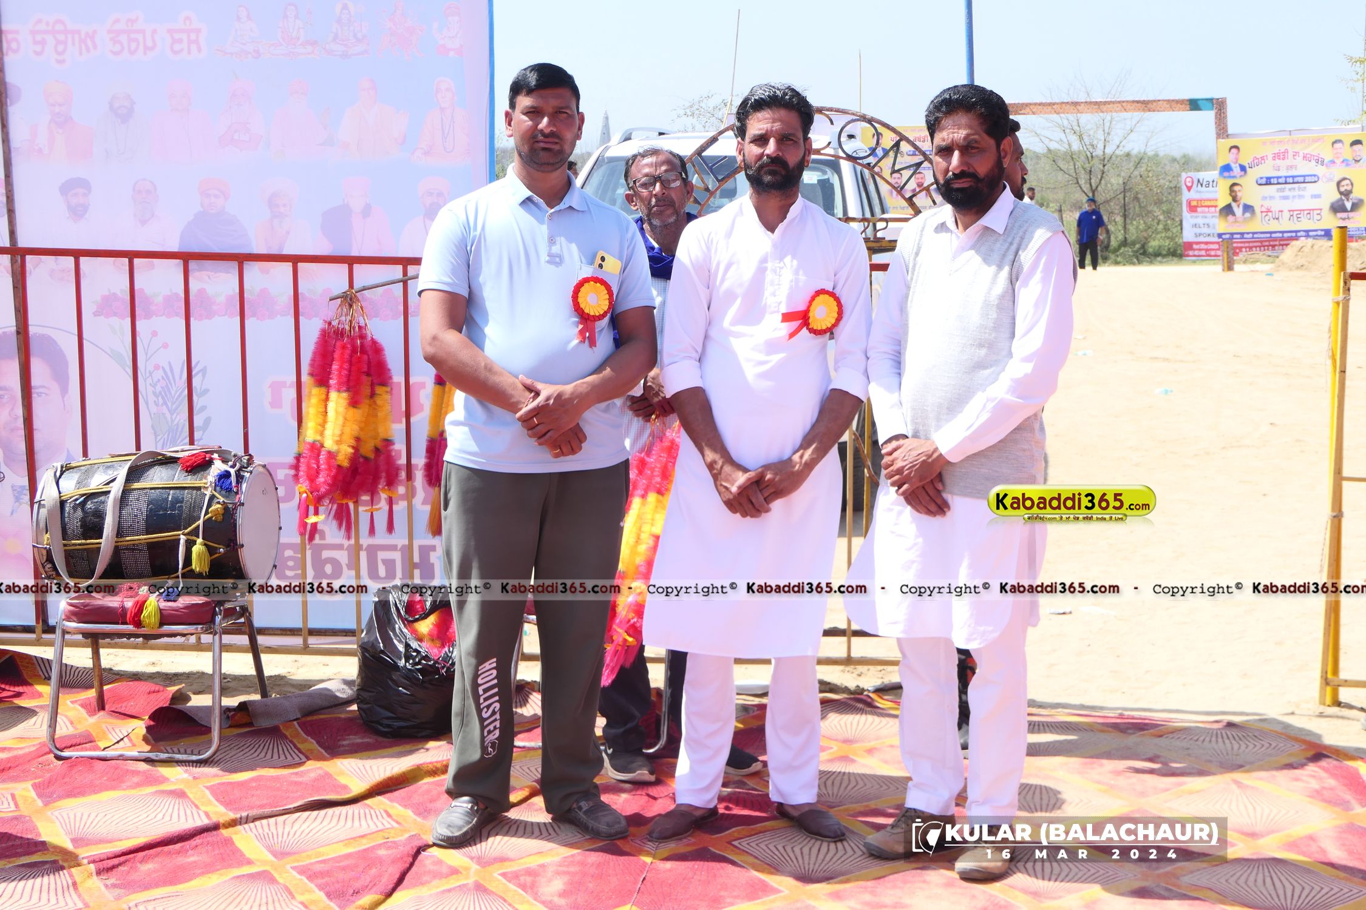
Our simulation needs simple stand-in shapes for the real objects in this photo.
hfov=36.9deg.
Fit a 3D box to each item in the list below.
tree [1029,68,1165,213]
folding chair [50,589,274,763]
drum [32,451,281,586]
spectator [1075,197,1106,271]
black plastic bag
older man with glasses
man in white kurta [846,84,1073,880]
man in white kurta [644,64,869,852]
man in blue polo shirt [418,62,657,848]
[{"bbox_3d":[9.462,-6.563,47.000,3.250,4.400,3.100,1,7,12],"label":"tree"},{"bbox_3d":[-1.447,0.398,5.651,0.465,0.760,0.500,0,7,3],"label":"folding chair"},{"bbox_3d":[-1.437,0.175,5.613,0.575,0.360,0.360,1,7,8],"label":"drum"},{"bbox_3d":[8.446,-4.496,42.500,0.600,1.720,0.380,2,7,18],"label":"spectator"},{"bbox_3d":[-0.756,0.555,5.766,0.360,0.420,0.330,-1,7,-6],"label":"black plastic bag"},{"bbox_3d":[-0.032,0.010,5.315,0.480,1.610,0.320,0,7,-1],"label":"older man with glasses"},{"bbox_3d":[0.613,0.045,4.561,0.500,1.720,0.370,3,7,22],"label":"man in white kurta"},{"bbox_3d":[0.166,0.015,4.771,0.525,1.730,0.360,0,7,-3],"label":"man in white kurta"},{"bbox_3d":[-0.344,-0.001,4.735,0.545,1.770,0.370,-1,7,-7],"label":"man in blue polo shirt"}]

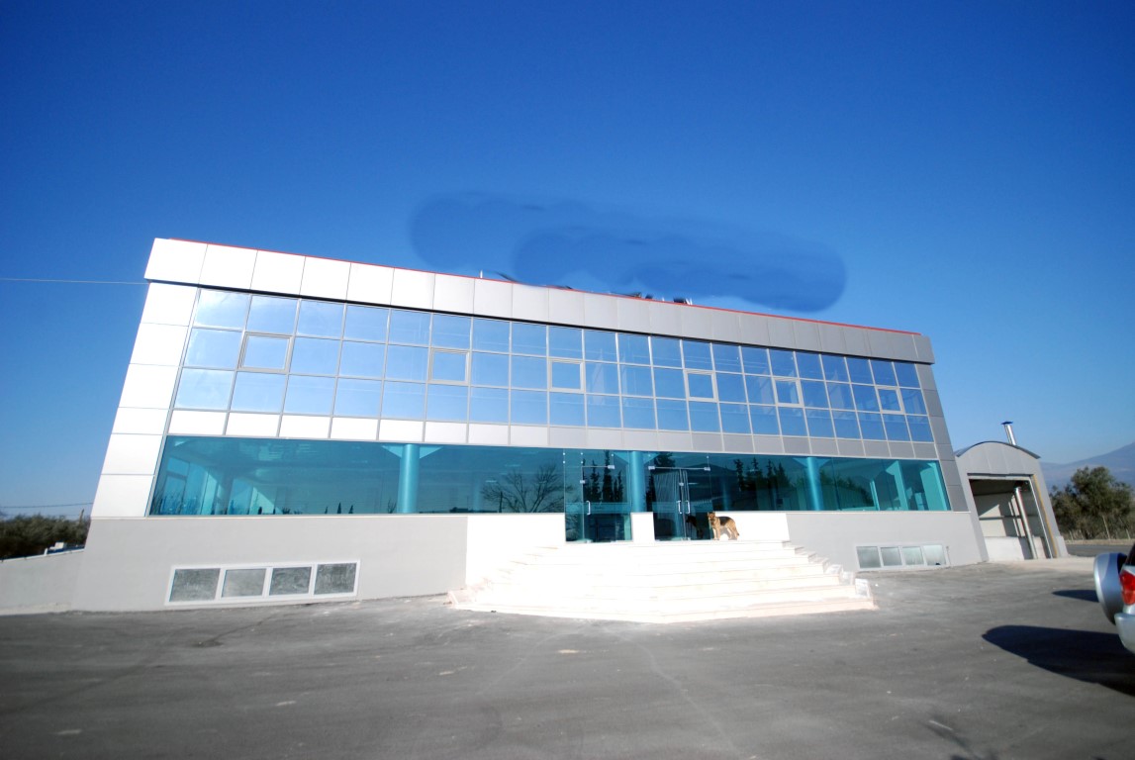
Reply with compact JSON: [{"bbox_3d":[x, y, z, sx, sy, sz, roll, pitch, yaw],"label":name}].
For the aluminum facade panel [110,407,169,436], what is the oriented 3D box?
[{"bbox_3d":[-10.234,0.993,11.377,1.018,0.639,0.080,4,-18,-16],"label":"aluminum facade panel"}]

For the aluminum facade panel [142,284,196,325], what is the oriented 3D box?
[{"bbox_3d":[-10.333,-1.918,12.299,1.041,1.101,0.080,4,-18,-16],"label":"aluminum facade panel"}]

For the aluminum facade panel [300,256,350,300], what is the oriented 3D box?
[{"bbox_3d":[-6.916,-2.872,13.617,1.200,1.220,0.080,4,-19,-16],"label":"aluminum facade panel"}]

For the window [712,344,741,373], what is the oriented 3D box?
[{"bbox_3d":[5.729,-0.778,16.989,1.116,1.044,0.080,4,-19,-16],"label":"window"}]

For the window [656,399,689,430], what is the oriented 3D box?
[{"bbox_3d":[3.468,1.165,15.632,1.165,1.065,0.080,4,-18,-16],"label":"window"}]

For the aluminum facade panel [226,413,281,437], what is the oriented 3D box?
[{"bbox_3d":[-7.972,1.140,12.038,1.130,0.538,0.080,4,-18,-16],"label":"aluminum facade panel"}]

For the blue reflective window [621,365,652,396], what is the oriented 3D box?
[{"bbox_3d":[2.277,0.039,15.530,1.130,1.031,0.080,4,-18,-16],"label":"blue reflective window"}]

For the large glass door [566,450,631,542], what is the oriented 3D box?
[{"bbox_3d":[0.917,3.423,14.112,2.028,2.688,0.080,4,-18,-16],"label":"large glass door"}]

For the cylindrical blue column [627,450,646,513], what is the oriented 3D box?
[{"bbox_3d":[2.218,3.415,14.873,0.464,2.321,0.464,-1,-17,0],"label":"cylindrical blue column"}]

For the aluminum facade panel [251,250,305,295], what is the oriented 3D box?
[{"bbox_3d":[-8.063,-2.957,13.262,1.188,1.188,0.100,4,-18,-16],"label":"aluminum facade panel"}]

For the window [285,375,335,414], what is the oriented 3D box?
[{"bbox_3d":[-6.903,0.424,12.718,1.152,1.055,0.100,4,-18,-16],"label":"window"}]

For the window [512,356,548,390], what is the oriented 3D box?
[{"bbox_3d":[-1.150,-0.209,14.561,1.131,1.031,0.080,4,-18,-16],"label":"window"}]

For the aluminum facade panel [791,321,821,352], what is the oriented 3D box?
[{"bbox_3d":[9.602,-1.775,18.894,1.238,1.225,0.080,4,-18,-16],"label":"aluminum facade panel"}]

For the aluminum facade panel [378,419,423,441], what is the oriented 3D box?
[{"bbox_3d":[-4.779,1.476,13.658,1.212,0.609,0.080,4,-18,-16],"label":"aluminum facade panel"}]

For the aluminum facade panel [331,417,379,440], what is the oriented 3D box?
[{"bbox_3d":[-5.550,1.289,12.363,1.114,0.558,0.060,4,-18,-16],"label":"aluminum facade panel"}]

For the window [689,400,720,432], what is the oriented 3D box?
[{"bbox_3d":[4.583,1.241,15.835,1.142,1.042,0.080,4,-18,-16],"label":"window"}]

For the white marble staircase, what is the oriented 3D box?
[{"bbox_3d":[2.937,4.426,11.070,10.649,1.125,5.301,4,-18,-16],"label":"white marble staircase"}]

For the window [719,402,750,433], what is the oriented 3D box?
[{"bbox_3d":[5.768,1.337,16.282,1.128,1.038,0.080,4,-18,-16],"label":"window"}]

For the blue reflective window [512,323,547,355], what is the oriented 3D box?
[{"bbox_3d":[-1.181,-1.275,15.001,1.128,1.038,0.080,4,-18,-16],"label":"blue reflective window"}]

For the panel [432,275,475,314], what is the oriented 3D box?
[{"bbox_3d":[-3.598,-2.731,15.164,1.238,1.225,0.080,4,-18,-16],"label":"panel"}]

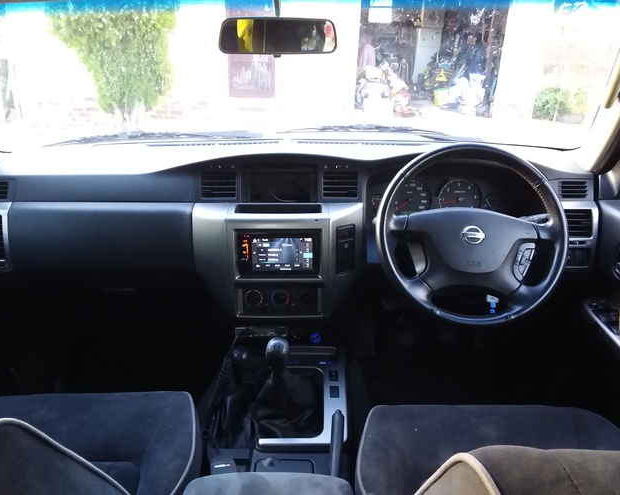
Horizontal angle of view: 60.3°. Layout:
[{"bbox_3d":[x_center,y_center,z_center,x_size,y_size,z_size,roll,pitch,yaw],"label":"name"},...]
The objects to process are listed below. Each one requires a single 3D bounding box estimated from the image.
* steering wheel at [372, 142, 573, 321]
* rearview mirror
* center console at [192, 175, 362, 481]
[{"bbox_3d":[0.332,-0.027,1.125,0.385,0.385,0.100,2,-13,4],"label":"steering wheel"},{"bbox_3d":[-0.067,-0.427,1.075,0.242,0.067,0.042,-7,25,-19],"label":"rearview mirror"},{"bbox_3d":[-0.063,0.135,1.067,0.380,0.500,0.580,0,20,0],"label":"center console"}]

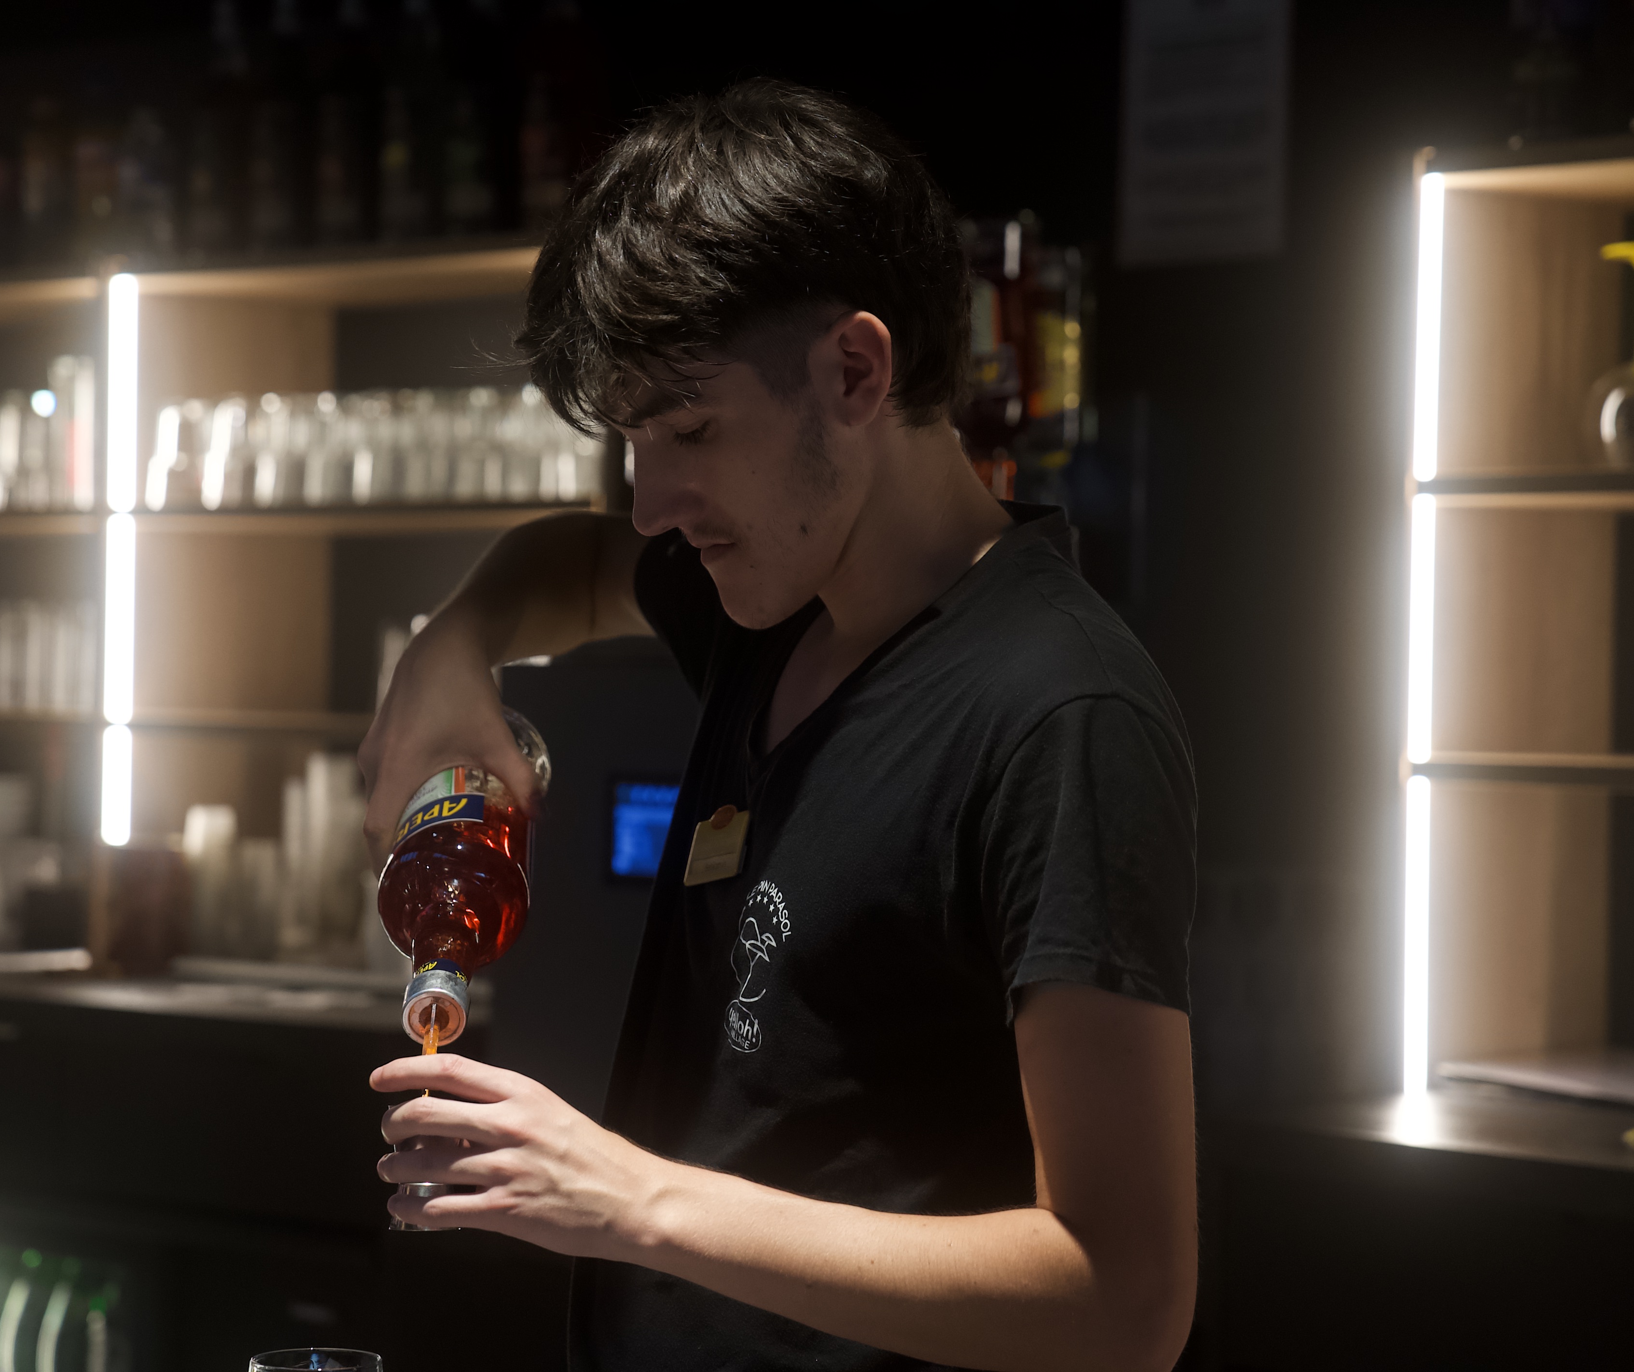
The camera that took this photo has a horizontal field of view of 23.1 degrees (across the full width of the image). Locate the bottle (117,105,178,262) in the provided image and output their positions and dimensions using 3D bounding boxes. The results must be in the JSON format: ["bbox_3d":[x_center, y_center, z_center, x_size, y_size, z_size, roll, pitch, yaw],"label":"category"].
[{"bbox_3d":[-0.848,-0.632,5.061,0.077,0.200,0.077,1,0,39],"label":"bottle"}]

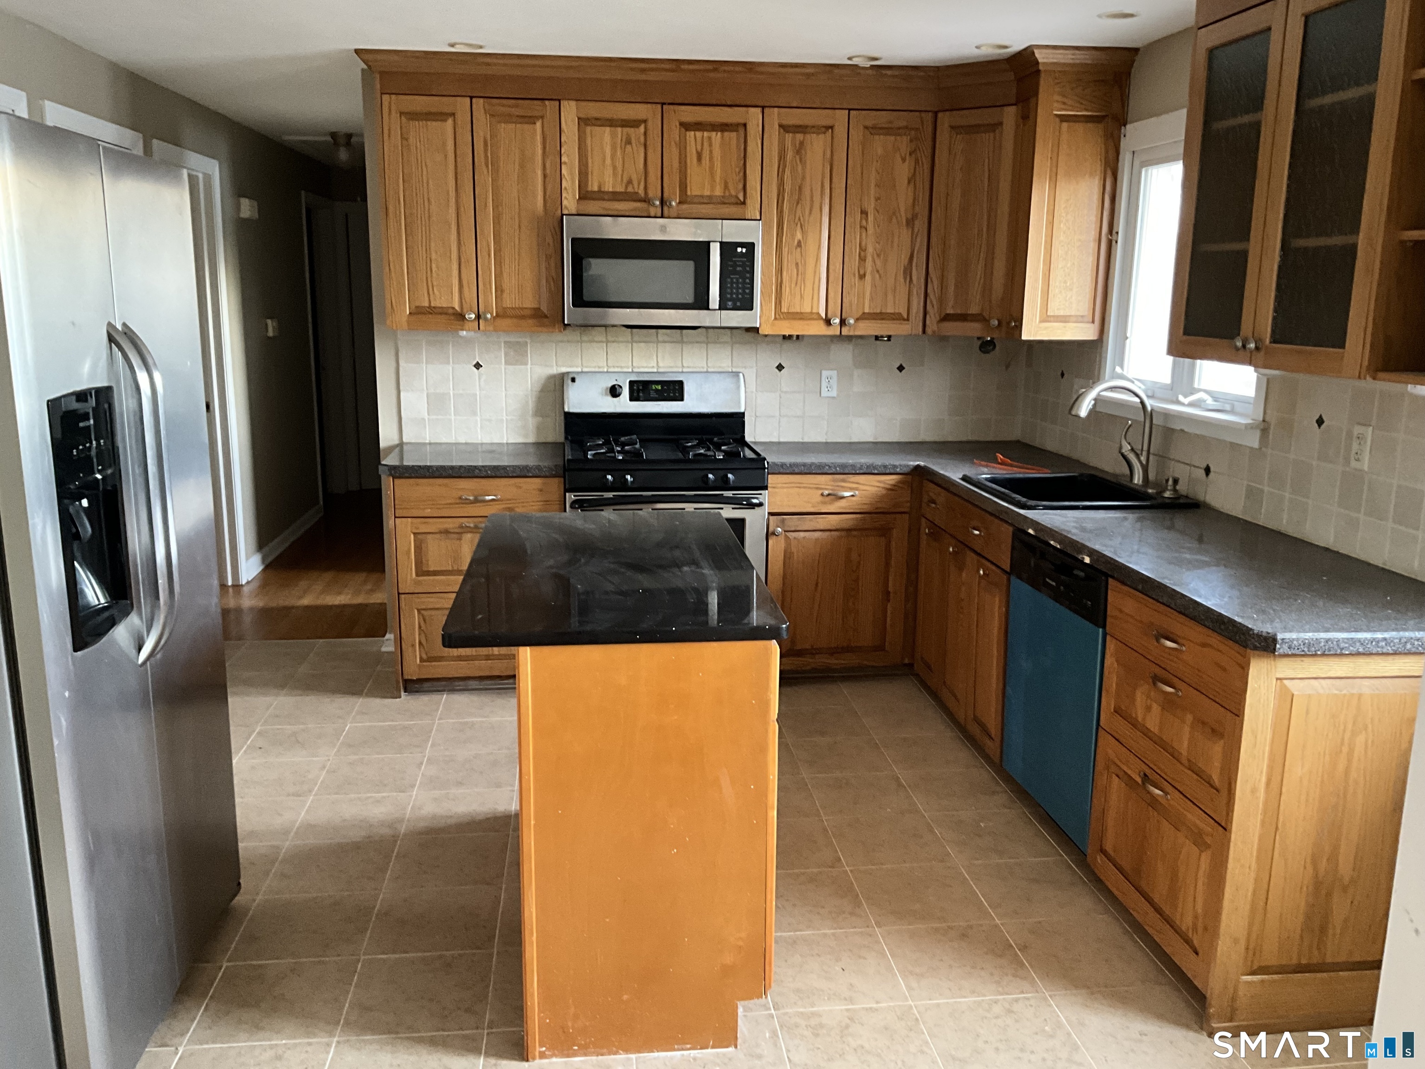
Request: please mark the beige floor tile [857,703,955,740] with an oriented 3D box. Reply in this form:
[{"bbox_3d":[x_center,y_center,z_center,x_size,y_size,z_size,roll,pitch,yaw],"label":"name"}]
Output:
[{"bbox_3d":[0.723,0.696,4.434,0.311,0.010,0.311,-1,12,-6],"label":"beige floor tile"}]

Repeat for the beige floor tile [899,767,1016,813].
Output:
[{"bbox_3d":[0.778,0.808,3.733,0.305,0.010,0.305,-1,12,-6],"label":"beige floor tile"}]

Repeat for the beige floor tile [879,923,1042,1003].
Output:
[{"bbox_3d":[0.589,1.027,2.869,0.311,0.010,0.311,-1,12,-6],"label":"beige floor tile"}]

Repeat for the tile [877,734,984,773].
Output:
[{"bbox_3d":[0.744,0.744,4.032,0.305,0.010,0.305,-1,12,-6],"label":"tile"}]

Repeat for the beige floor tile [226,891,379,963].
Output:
[{"bbox_3d":[-1.010,0.987,2.989,0.310,0.010,0.310,-1,12,-6],"label":"beige floor tile"}]

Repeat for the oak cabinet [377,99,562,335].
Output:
[{"bbox_3d":[-0.930,-1.239,4.711,0.684,0.859,0.326,-1,12,-6],"label":"oak cabinet"}]

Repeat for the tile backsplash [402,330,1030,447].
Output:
[{"bbox_3d":[0.035,-0.636,5.118,2.697,0.479,0.015,-1,12,-6],"label":"tile backsplash"}]

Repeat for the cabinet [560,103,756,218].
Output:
[{"bbox_3d":[-0.207,-1.466,4.743,0.767,0.417,0.326,-1,12,-6],"label":"cabinet"}]

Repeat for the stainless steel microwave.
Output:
[{"bbox_3d":[-0.209,-1.052,4.798,0.760,0.415,0.390,-1,12,-6],"label":"stainless steel microwave"}]

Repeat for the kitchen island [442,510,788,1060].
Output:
[{"bbox_3d":[-0.243,0.500,2.912,0.654,0.901,1.185,-1,12,-6],"label":"kitchen island"}]

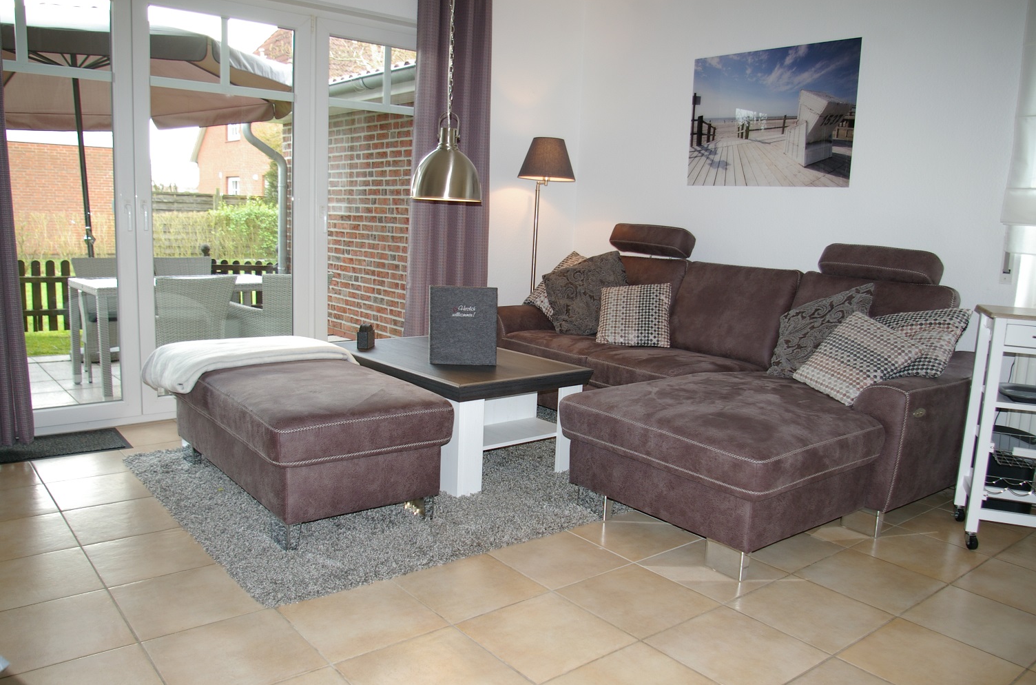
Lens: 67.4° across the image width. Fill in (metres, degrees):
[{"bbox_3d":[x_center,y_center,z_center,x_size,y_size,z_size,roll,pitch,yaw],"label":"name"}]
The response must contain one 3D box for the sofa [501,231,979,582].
[{"bbox_3d":[0.627,0.000,3.630,1.724,1.043,2.462,-5,11,-39],"label":"sofa"}]

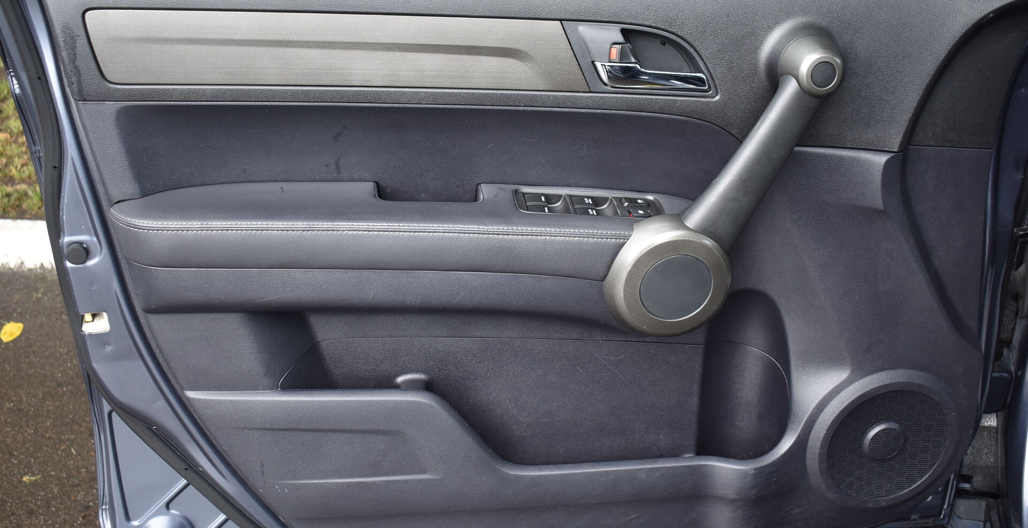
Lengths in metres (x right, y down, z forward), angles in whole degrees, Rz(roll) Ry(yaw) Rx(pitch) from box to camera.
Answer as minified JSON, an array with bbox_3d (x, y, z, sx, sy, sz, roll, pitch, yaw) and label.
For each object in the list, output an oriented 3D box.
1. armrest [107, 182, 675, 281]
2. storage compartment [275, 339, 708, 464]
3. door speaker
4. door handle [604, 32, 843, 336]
[{"bbox_3d":[-0.121,-0.032,1.272,0.590,0.090,0.105,-2,22,-6],"label":"armrest"},{"bbox_3d":[-0.011,0.186,1.389,0.515,0.185,0.093,-2,22,-6],"label":"storage compartment"},{"bbox_3d":[0.457,0.221,1.475,0.155,0.156,0.030,-2,22,-6],"label":"door speaker"},{"bbox_3d":[0.222,-0.080,1.288,0.256,0.325,0.108,-2,22,-6],"label":"door handle"}]

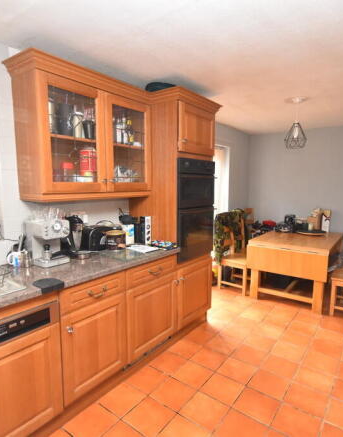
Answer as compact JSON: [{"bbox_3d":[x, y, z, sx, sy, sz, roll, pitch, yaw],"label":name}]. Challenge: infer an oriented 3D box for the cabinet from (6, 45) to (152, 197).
[{"bbox_3d":[-0.614,-0.595,2.115,0.365,0.885,1.060,4,8,38],"label":"cabinet"}]

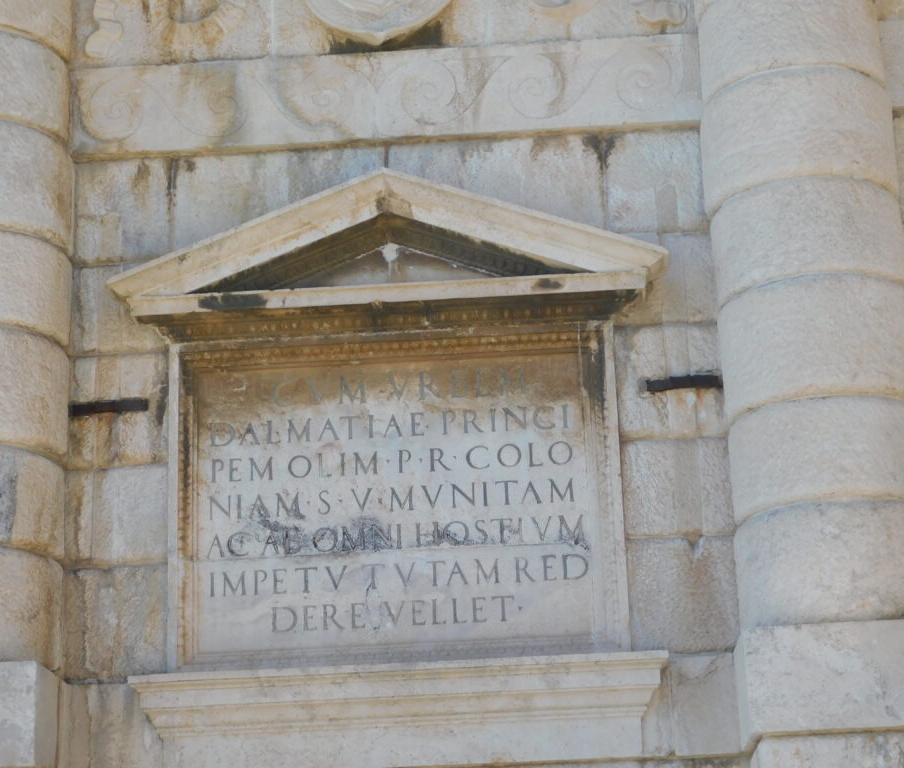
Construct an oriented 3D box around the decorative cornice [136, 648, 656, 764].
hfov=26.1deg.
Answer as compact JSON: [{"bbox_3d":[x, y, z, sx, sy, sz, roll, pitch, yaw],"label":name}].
[{"bbox_3d":[-0.238,1.573,9.235,2.535,0.450,0.310,-3,-17,2],"label":"decorative cornice"}]

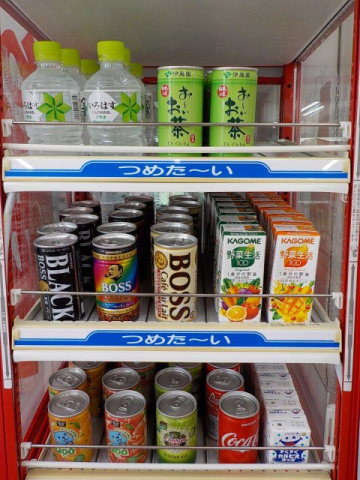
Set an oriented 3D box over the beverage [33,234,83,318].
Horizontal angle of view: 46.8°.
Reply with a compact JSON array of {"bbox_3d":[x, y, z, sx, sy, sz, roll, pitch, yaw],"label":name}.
[{"bbox_3d":[-0.151,0.050,0.525,0.053,0.104,0.053,0,18,-1],"label":"beverage"}]

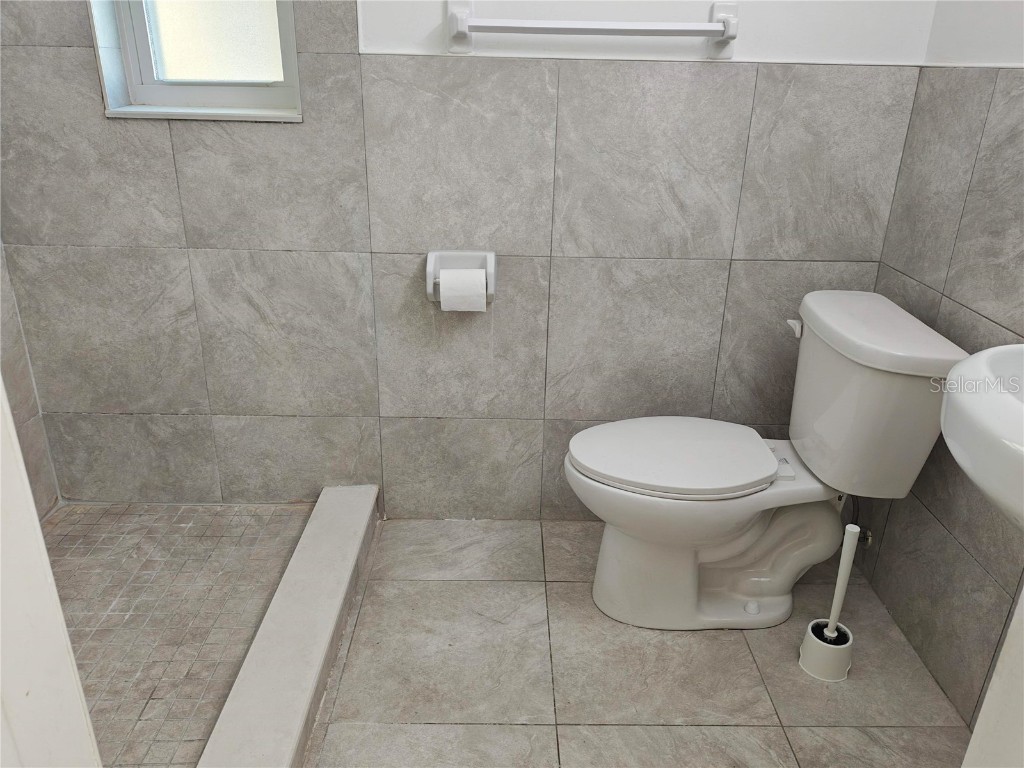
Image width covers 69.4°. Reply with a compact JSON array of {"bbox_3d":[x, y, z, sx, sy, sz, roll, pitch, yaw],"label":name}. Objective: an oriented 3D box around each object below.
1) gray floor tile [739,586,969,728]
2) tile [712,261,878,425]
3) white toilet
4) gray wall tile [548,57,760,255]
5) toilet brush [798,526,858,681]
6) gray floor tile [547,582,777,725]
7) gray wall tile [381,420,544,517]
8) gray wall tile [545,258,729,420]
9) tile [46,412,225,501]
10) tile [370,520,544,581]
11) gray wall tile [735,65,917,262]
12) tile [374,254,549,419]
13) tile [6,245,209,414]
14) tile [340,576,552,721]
[{"bbox_3d":[0.733,0.612,1.707,0.377,0.012,0.453,1,23,-1],"label":"gray floor tile"},{"bbox_3d":[0.739,-0.104,1.967,0.377,0.455,0.012,1,23,-1],"label":"tile"},{"bbox_3d":[0.507,0.190,1.740,0.773,0.723,0.470,1,23,-1],"label":"white toilet"},{"bbox_3d":[0.330,-0.526,1.771,0.452,0.451,0.012,1,23,-1],"label":"gray wall tile"},{"bbox_3d":[0.700,0.455,1.581,0.108,0.366,0.108,1,23,-1],"label":"toilet brush"},{"bbox_3d":[0.317,0.606,1.700,0.455,0.012,0.453,1,23,-1],"label":"gray floor tile"},{"bbox_3d":[-0.140,0.243,2.090,0.452,0.327,0.012,1,23,-1],"label":"gray wall tile"},{"bbox_3d":[0.321,-0.109,1.947,0.452,0.454,0.012,1,23,-1],"label":"gray wall tile"},{"bbox_3d":[-1.049,0.208,2.066,0.465,0.282,0.012,1,23,-1],"label":"tile"},{"bbox_3d":[-0.141,0.457,2.033,0.455,0.012,0.283,1,23,-1],"label":"tile"},{"bbox_3d":[0.744,-0.520,1.778,0.375,0.451,0.012,1,23,-1],"label":"gray wall tile"},{"bbox_3d":[-0.131,-0.117,1.939,0.452,0.454,0.012,1,23,-1],"label":"tile"},{"bbox_3d":[-1.041,-0.131,1.938,0.455,0.455,0.012,1,23,-1],"label":"tile"},{"bbox_3d":[-0.138,0.599,1.693,0.455,0.012,0.453,1,23,-1],"label":"tile"}]

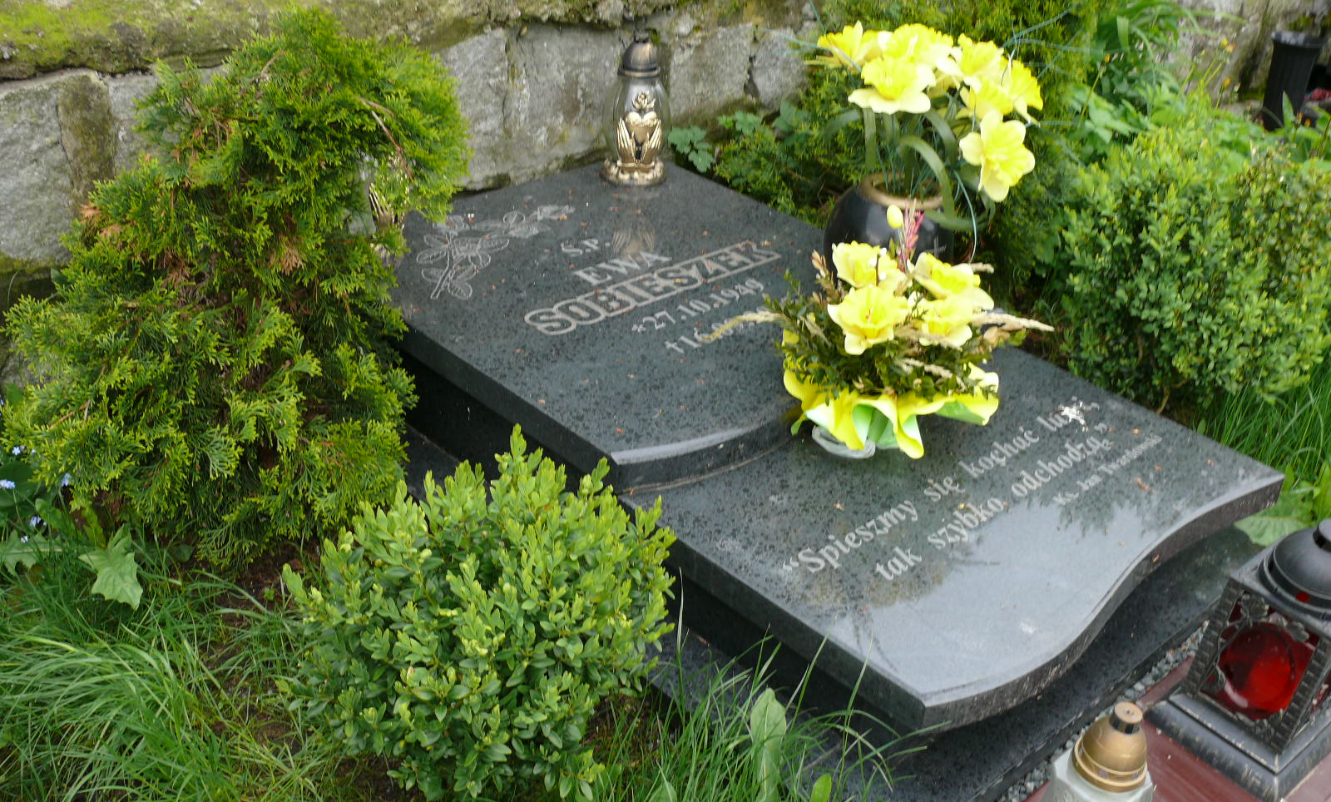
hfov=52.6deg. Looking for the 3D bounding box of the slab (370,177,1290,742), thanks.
[{"bbox_3d":[0.131,-0.064,2.126,0.830,0.085,1.415,-22,40,-38],"label":"slab"}]

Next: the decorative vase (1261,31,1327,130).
[{"bbox_3d":[1.876,-0.944,4.050,0.165,0.310,0.165,-22,40,-38],"label":"decorative vase"}]

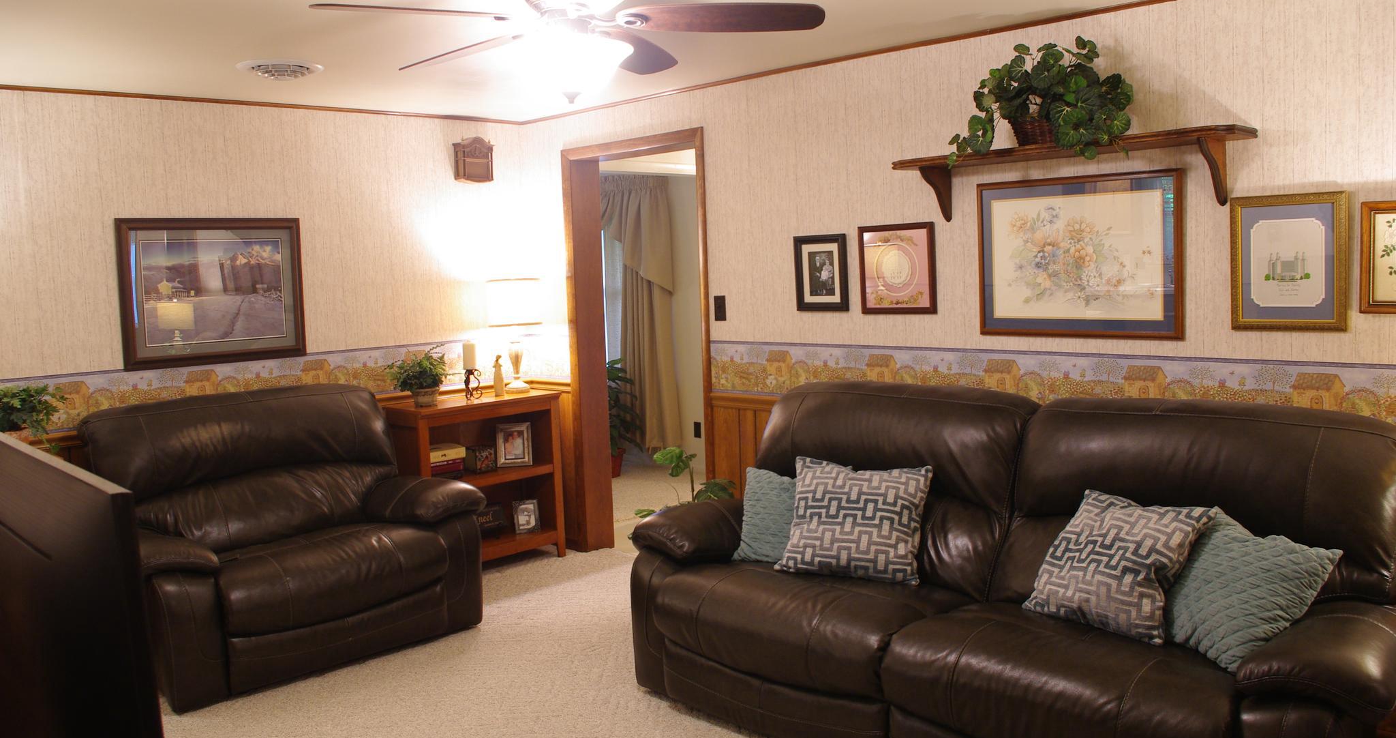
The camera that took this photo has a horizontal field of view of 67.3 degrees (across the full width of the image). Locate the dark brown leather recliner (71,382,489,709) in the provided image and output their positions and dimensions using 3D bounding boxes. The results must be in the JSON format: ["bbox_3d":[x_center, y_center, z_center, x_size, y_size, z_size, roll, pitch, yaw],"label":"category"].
[{"bbox_3d":[-1.670,0.639,4.311,1.250,1.020,0.910,-7,8,-42],"label":"dark brown leather recliner"}]

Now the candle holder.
[{"bbox_3d":[-1.157,0.073,5.337,0.090,0.170,0.115,3,8,43],"label":"candle holder"}]

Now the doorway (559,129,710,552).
[{"bbox_3d":[-0.255,-0.064,5.267,1.010,2.127,0.160,3,8,43],"label":"doorway"}]

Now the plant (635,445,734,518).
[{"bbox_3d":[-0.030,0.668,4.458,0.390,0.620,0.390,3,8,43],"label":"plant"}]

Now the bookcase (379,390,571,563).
[{"bbox_3d":[-1.108,0.593,5.334,0.335,0.866,0.845,3,8,43],"label":"bookcase"}]

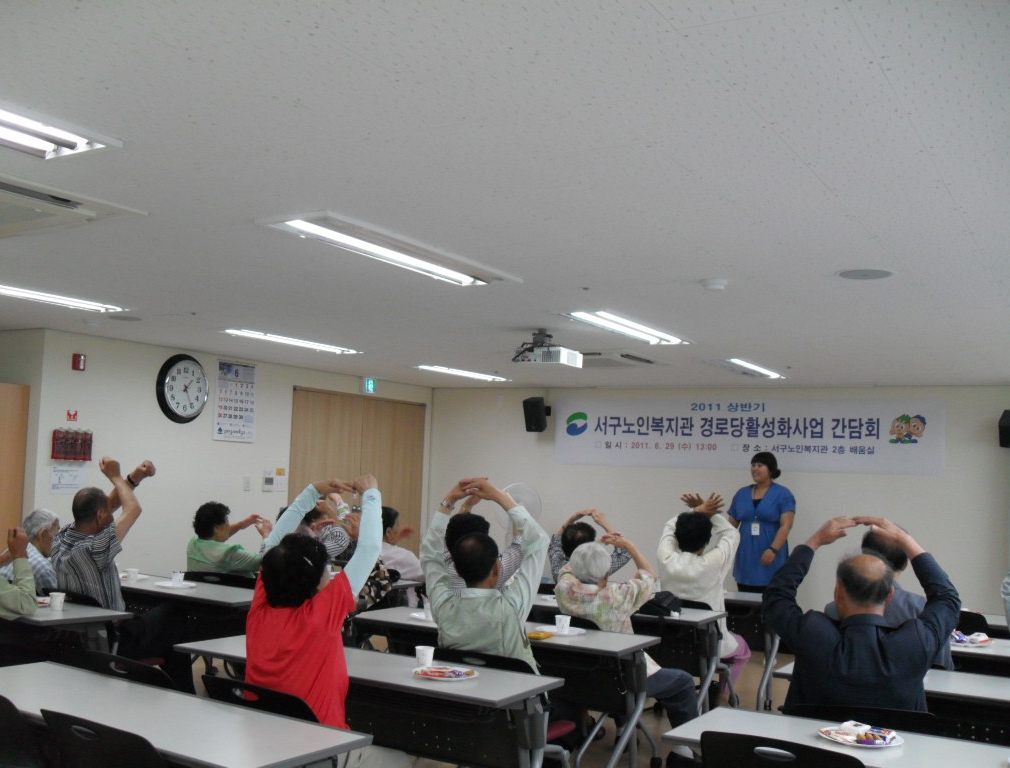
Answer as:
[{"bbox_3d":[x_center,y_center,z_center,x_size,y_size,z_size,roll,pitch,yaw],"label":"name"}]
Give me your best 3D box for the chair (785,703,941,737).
[{"bbox_3d":[1.250,1.411,3.468,0.510,0.770,0.540,-1,-5,33],"label":"chair"}]

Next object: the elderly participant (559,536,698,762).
[{"bbox_3d":[0.600,1.329,5.261,0.580,1.160,0.740,-2,-6,41],"label":"elderly participant"}]

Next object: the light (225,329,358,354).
[{"bbox_3d":[-1.378,-0.290,6.821,0.300,0.080,1.280,0,-5,29],"label":"light"}]

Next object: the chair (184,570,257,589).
[{"bbox_3d":[-1.687,1.581,6.540,0.500,0.770,0.540,-1,-6,33],"label":"chair"}]

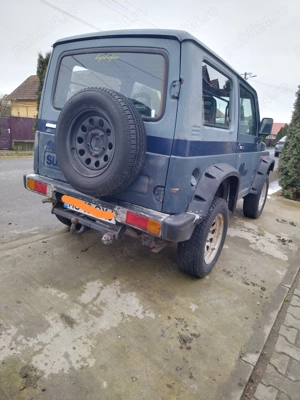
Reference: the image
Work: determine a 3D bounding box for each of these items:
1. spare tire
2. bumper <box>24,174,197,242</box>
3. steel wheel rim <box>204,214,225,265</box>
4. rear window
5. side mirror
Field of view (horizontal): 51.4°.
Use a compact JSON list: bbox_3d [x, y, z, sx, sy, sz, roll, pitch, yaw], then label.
[{"bbox_3d":[-0.332,-0.367,2.033,0.656,0.656,0.190,16,18,28],"label":"spare tire"},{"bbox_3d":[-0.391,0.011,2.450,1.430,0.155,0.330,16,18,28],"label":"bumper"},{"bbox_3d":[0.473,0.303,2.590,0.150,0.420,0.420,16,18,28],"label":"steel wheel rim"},{"bbox_3d":[-0.322,-0.822,2.205,0.960,0.420,0.040,16,13,28],"label":"rear window"},{"bbox_3d":[1.271,-0.804,3.431,0.135,0.185,0.085,16,18,28],"label":"side mirror"}]

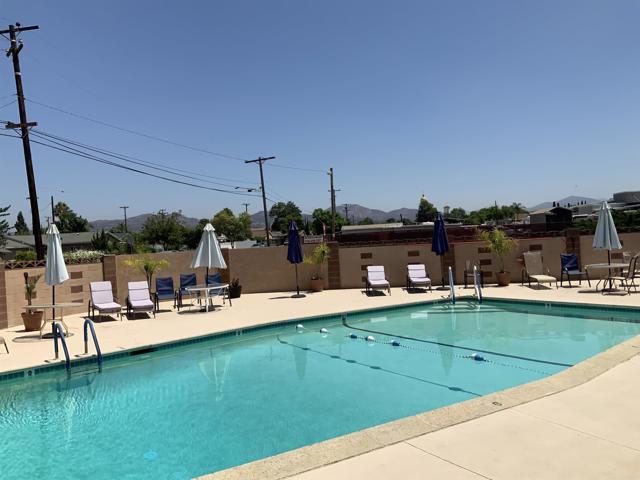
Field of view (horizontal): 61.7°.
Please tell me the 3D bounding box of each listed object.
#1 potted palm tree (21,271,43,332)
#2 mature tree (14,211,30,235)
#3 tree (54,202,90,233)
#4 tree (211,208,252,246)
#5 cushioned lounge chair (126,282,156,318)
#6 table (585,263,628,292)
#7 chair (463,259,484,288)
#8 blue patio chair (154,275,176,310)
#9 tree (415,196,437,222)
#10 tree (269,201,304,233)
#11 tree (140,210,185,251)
[{"bbox_3d":[-7.157,1.515,13.275,0.600,1.420,0.600,-3,1,-33],"label":"potted palm tree"},{"bbox_3d":[-37.648,0.166,67.979,2.600,7.826,2.600,-3,0,-29],"label":"mature tree"},{"bbox_3d":[-30.266,-0.450,66.012,4.600,8.200,4.600,-3,0,-25],"label":"tree"},{"bbox_3d":[-9.416,-0.441,57.984,4.300,5.942,4.300,-3,0,-9],"label":"tree"},{"bbox_3d":[-4.959,1.662,14.647,0.640,0.880,1.500,-3,1,-27],"label":"cushioned lounge chair"},{"bbox_3d":[7.805,1.032,14.519,1.220,0.710,1.220,-3,0,28],"label":"table"},{"bbox_3d":[5.068,1.095,17.677,0.660,0.940,0.850,-3,0,13],"label":"chair"},{"bbox_3d":[-4.424,1.553,15.393,0.630,0.930,0.700,-3,0,-23],"label":"blue patio chair"},{"bbox_3d":[20.872,-4.154,105.035,4.400,8.350,4.400,-3,0,0],"label":"tree"},{"bbox_3d":[-5.112,-2.376,85.033,5.900,7.780,5.900,-3,0,0],"label":"tree"},{"bbox_3d":[-17.480,-0.474,60.024,5.000,5.660,5.000,-3,0,0],"label":"tree"}]

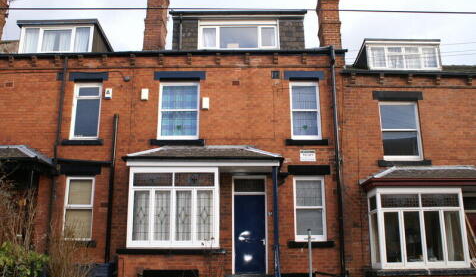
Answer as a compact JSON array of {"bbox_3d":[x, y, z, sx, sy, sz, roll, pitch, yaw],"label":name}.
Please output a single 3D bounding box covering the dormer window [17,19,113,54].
[{"bbox_3d":[-5.377,-2.841,13.685,2.396,1.063,1.750,0,-12,0],"label":"dormer window"}]

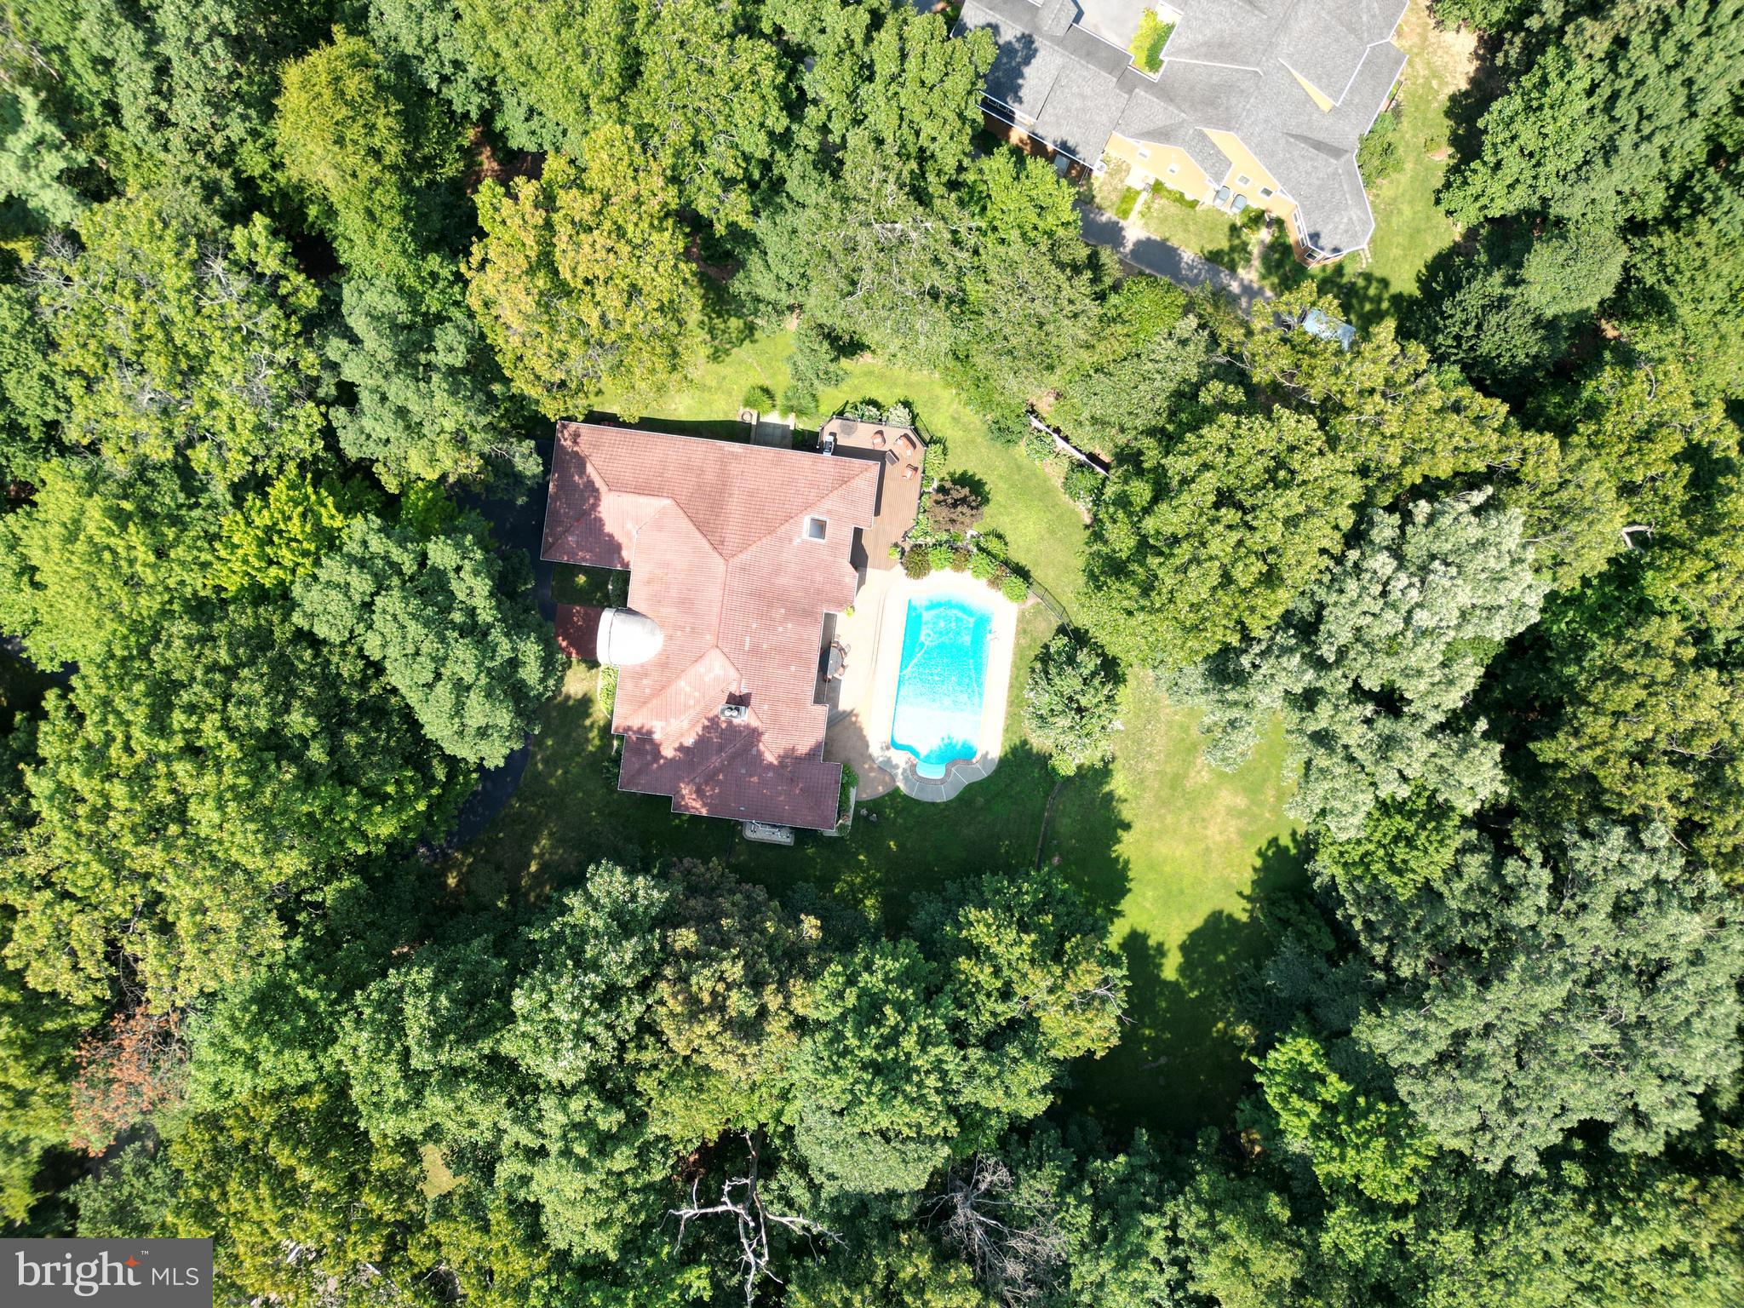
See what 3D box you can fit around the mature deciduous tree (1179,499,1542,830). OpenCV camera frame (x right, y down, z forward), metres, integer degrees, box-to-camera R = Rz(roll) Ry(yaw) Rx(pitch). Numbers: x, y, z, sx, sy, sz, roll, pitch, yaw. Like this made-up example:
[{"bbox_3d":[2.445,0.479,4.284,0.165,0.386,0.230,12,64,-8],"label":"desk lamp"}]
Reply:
[{"bbox_3d":[27.860,0.990,73.310,18.280,21.240,18.770,0,90,0],"label":"mature deciduous tree"}]

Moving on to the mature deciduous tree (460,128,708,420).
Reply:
[{"bbox_3d":[-17.090,-22.430,74.100,13.340,19.760,14.330,0,90,0],"label":"mature deciduous tree"}]

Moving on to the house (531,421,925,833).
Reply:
[{"bbox_3d":[-10.680,-1.790,79.630,23.220,8.690,24.800,7,90,0],"label":"house"}]

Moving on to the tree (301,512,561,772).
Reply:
[{"bbox_3d":[-25.690,-0.690,73.700,14.330,20.550,14.330,0,90,0],"label":"tree"}]

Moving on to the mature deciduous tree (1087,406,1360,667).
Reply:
[{"bbox_3d":[20.550,-6.620,74.100,13.630,19.760,14.330,0,90,0],"label":"mature deciduous tree"}]

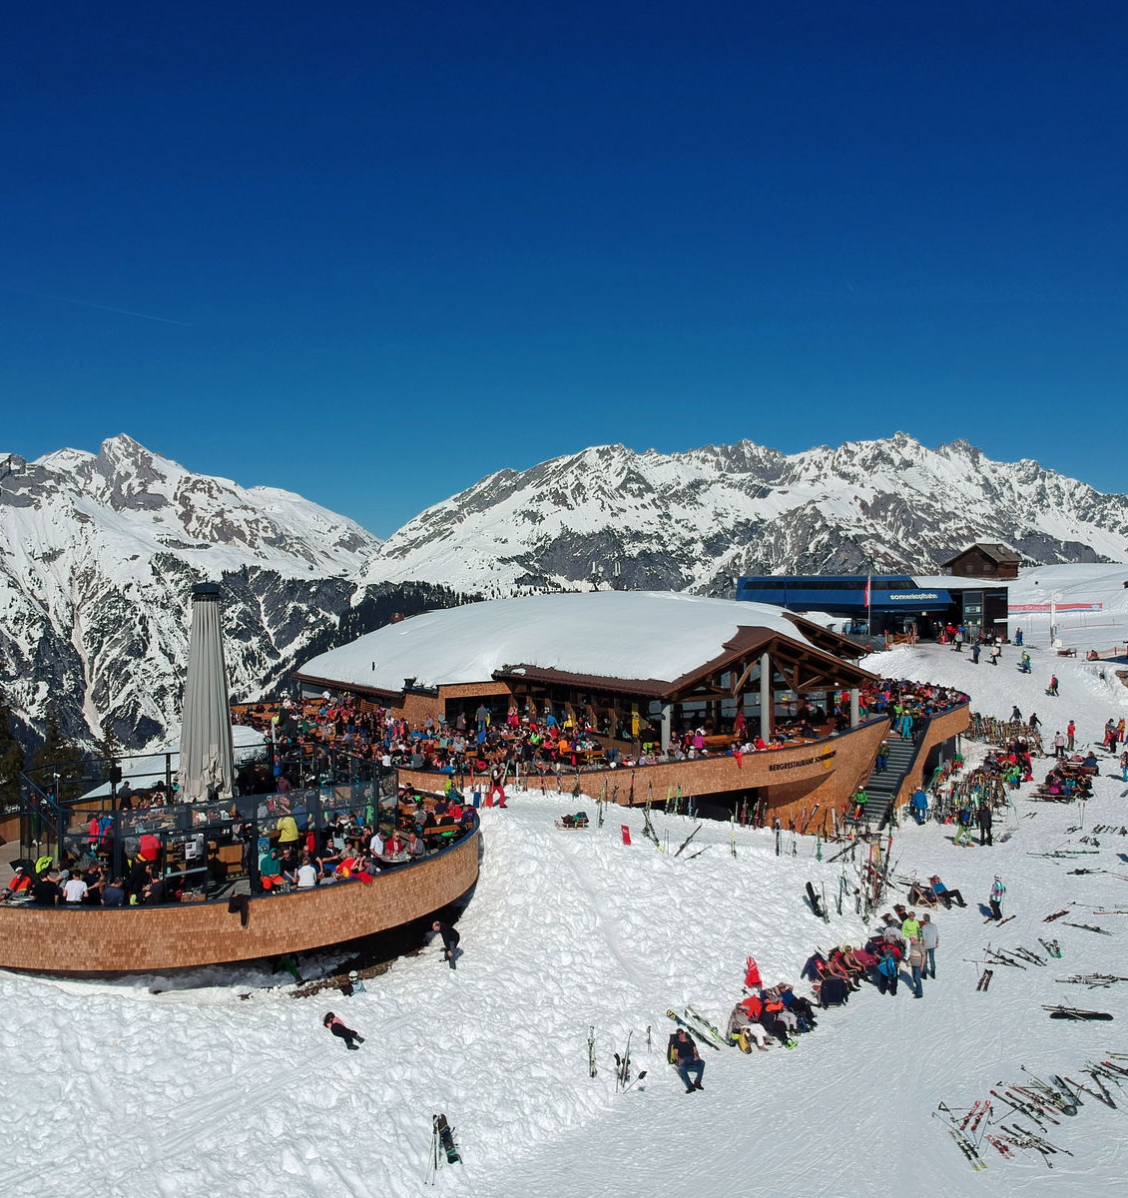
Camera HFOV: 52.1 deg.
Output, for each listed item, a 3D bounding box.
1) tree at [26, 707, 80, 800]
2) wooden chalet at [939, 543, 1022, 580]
[{"bbox_3d":[-24.807,8.330,56.000,2.700,6.000,2.700,0,1,-24],"label":"tree"},{"bbox_3d":[57.897,-5.054,160.000,6.800,5.000,8.400,-1,1,-42],"label":"wooden chalet"}]

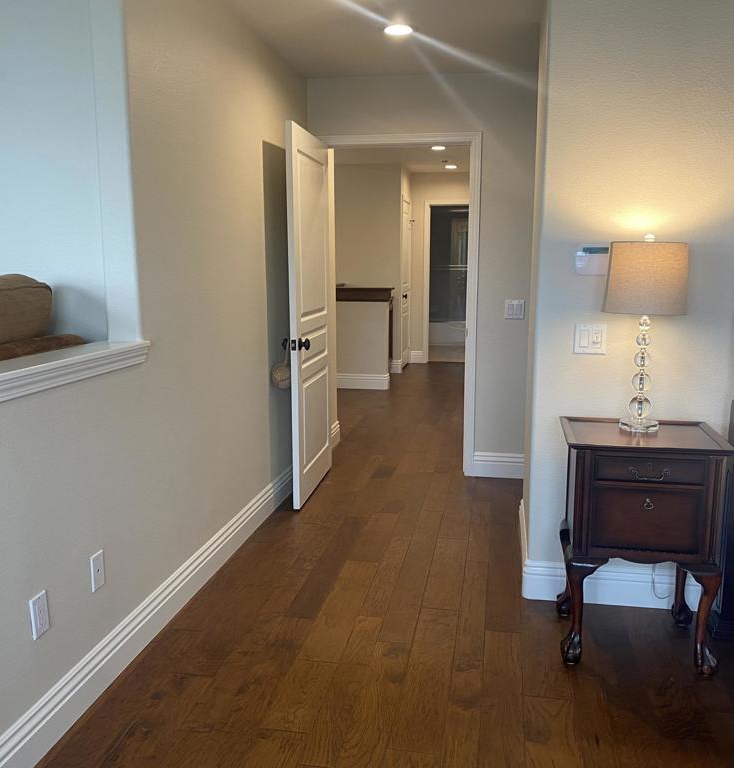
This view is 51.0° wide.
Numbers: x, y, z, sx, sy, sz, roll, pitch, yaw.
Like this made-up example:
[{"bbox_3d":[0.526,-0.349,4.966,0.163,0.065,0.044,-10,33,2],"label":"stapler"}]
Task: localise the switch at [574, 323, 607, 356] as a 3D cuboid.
[{"bbox_3d":[0.851,-0.170,2.925,0.117,0.115,0.012,2,9,10],"label":"switch"}]

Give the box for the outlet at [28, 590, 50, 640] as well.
[{"bbox_3d":[-0.893,0.636,2.113,0.012,0.115,0.071,2,9,10],"label":"outlet"}]

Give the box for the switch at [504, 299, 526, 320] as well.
[{"bbox_3d":[0.904,-0.450,4.688,0.116,0.115,0.012,2,9,10],"label":"switch"}]

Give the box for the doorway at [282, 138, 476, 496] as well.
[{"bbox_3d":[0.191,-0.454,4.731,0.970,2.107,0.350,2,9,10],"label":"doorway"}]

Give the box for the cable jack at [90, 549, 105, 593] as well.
[{"bbox_3d":[-0.838,0.587,2.413,0.012,0.115,0.071,2,9,10],"label":"cable jack"}]

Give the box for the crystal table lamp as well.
[{"bbox_3d":[0.981,-0.182,2.718,0.288,0.675,0.288,2,9,10],"label":"crystal table lamp"}]

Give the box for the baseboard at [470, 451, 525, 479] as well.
[{"bbox_3d":[0.836,0.515,4.853,0.315,0.156,0.020,2,9,10],"label":"baseboard"}]

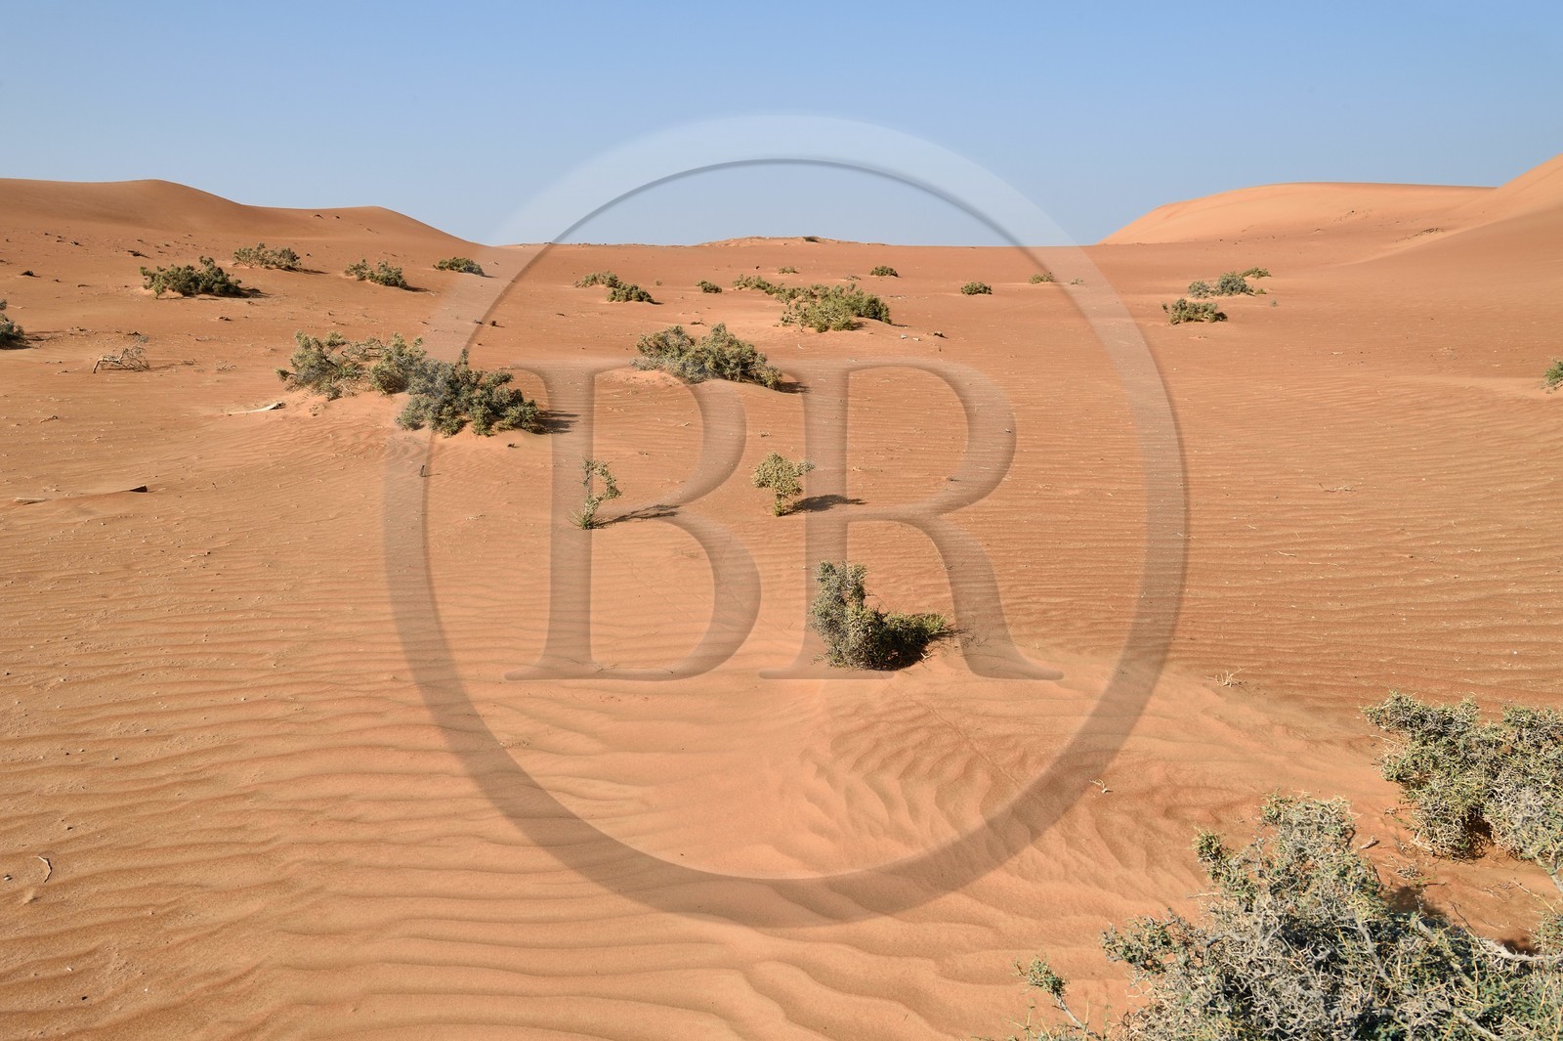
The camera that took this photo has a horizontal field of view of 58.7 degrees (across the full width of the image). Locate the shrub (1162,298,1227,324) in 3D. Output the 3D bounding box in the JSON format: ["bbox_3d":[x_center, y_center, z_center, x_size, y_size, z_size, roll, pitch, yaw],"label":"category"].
[{"bbox_3d":[8.336,-4.222,28.000,1.240,0.470,0.990,3,12,16],"label":"shrub"}]

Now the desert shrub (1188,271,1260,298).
[{"bbox_3d":[11.637,-6.177,36.500,1.740,0.670,1.400,3,12,17],"label":"desert shrub"}]

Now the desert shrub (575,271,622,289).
[{"bbox_3d":[-5.559,-7.274,42.000,1.360,0.530,1.090,-1,11,-7],"label":"desert shrub"}]

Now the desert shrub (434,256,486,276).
[{"bbox_3d":[-8.884,-7.023,38.363,1.428,0.540,1.143,4,12,20],"label":"desert shrub"}]

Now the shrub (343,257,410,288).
[{"bbox_3d":[-11.079,-6.748,38.000,1.690,0.790,1.350,-3,12,-16],"label":"shrub"}]

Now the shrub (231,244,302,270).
[{"bbox_3d":[-15.960,-8.165,43.000,2.090,0.750,1.670,-4,12,-20],"label":"shrub"}]

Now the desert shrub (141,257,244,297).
[{"bbox_3d":[-13.989,-5.773,33.000,2.390,0.910,1.910,-5,12,-22],"label":"desert shrub"}]

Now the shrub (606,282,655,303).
[{"bbox_3d":[-3.856,-5.820,35.500,1.210,0.530,0.970,-1,11,-6],"label":"shrub"}]

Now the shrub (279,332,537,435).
[{"bbox_3d":[-3.292,-1.213,12.102,2.761,0.742,1.657,8,14,34],"label":"shrub"}]

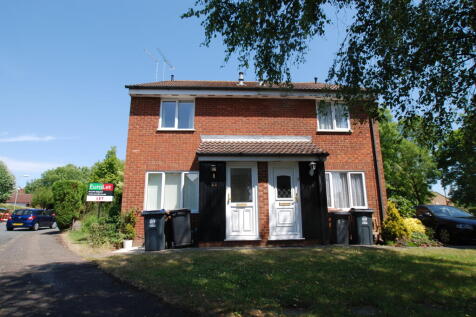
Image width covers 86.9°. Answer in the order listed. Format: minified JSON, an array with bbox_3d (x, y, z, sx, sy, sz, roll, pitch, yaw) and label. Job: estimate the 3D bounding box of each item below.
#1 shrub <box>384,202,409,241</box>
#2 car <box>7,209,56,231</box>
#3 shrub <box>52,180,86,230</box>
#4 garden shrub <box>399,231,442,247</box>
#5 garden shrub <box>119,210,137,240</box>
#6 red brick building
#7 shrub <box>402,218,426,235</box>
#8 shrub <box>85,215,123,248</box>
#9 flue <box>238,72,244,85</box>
[{"bbox_3d":[5.042,2.006,8.033,0.770,1.280,0.740,0,-11,-3],"label":"shrub"},{"bbox_3d":[-15.320,4.647,19.103,1.750,1.500,4.100,2,-11,-11],"label":"car"},{"bbox_3d":[-10.089,2.804,15.045,1.850,2.900,1.800,0,-11,-3],"label":"shrub"},{"bbox_3d":[5.572,2.401,7.676,1.200,0.450,0.750,0,-11,-3],"label":"garden shrub"},{"bbox_3d":[-3.280,1.954,7.455,0.510,0.910,0.500,0,-11,-3],"label":"garden shrub"},{"bbox_3d":[0.459,-0.498,12.269,8.800,7.950,10.000,0,-11,-3],"label":"red brick building"},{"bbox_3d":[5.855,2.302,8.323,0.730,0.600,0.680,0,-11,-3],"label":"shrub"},{"bbox_3d":[-4.250,2.313,7.946,1.080,0.930,0.950,0,-11,-3],"label":"shrub"},{"bbox_3d":[0.149,-3.393,10.681,0.230,0.560,0.230,0,-11,-3],"label":"flue"}]

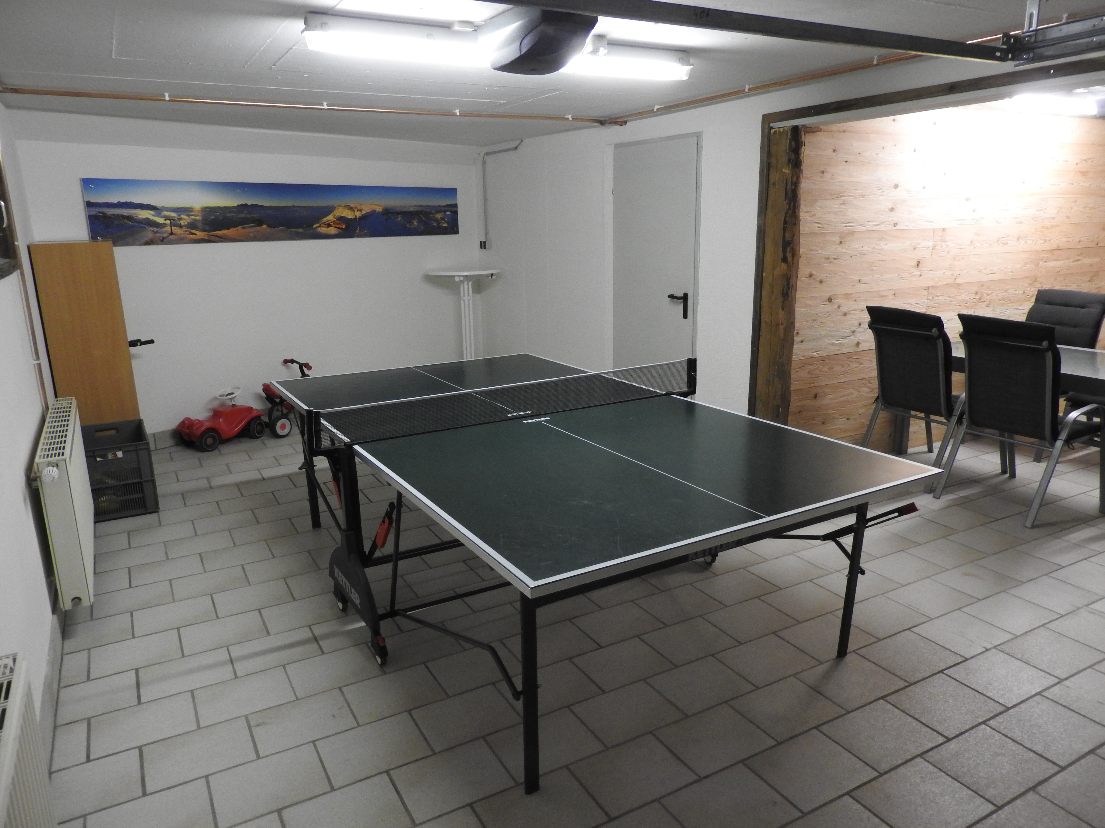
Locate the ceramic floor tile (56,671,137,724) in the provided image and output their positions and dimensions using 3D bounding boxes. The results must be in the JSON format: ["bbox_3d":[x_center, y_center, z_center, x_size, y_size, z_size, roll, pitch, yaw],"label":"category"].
[{"bbox_3d":[-1.542,0.964,2.600,0.231,0.010,0.236,-8,16,-28],"label":"ceramic floor tile"}]

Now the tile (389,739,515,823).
[{"bbox_3d":[-0.288,1.046,2.191,0.297,0.012,0.234,-8,16,-28],"label":"tile"}]

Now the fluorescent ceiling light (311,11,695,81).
[{"bbox_3d":[-0.133,-1.380,2.913,1.575,0.103,0.100,-7,16,-25],"label":"fluorescent ceiling light"}]

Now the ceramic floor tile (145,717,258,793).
[{"bbox_3d":[-1.066,1.030,2.316,0.299,0.010,0.236,-8,16,-28],"label":"ceramic floor tile"}]

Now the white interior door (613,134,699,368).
[{"bbox_3d":[0.701,-0.820,5.345,0.060,2.060,0.872,-10,17,-33],"label":"white interior door"}]

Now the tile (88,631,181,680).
[{"bbox_3d":[-1.549,0.895,2.852,0.297,0.012,0.234,-8,16,-28],"label":"tile"}]

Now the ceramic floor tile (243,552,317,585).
[{"bbox_3d":[-1.259,0.717,3.551,0.297,0.012,0.234,-8,16,-28],"label":"ceramic floor tile"}]

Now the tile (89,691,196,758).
[{"bbox_3d":[-1.303,0.994,2.446,0.297,0.012,0.234,-8,16,-28],"label":"tile"}]

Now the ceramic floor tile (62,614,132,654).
[{"bbox_3d":[-1.783,0.864,3.012,0.227,0.010,0.236,-8,16,-28],"label":"ceramic floor tile"}]

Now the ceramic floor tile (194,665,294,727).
[{"bbox_3d":[-1.045,0.960,2.598,0.299,0.010,0.236,-8,16,-28],"label":"ceramic floor tile"}]

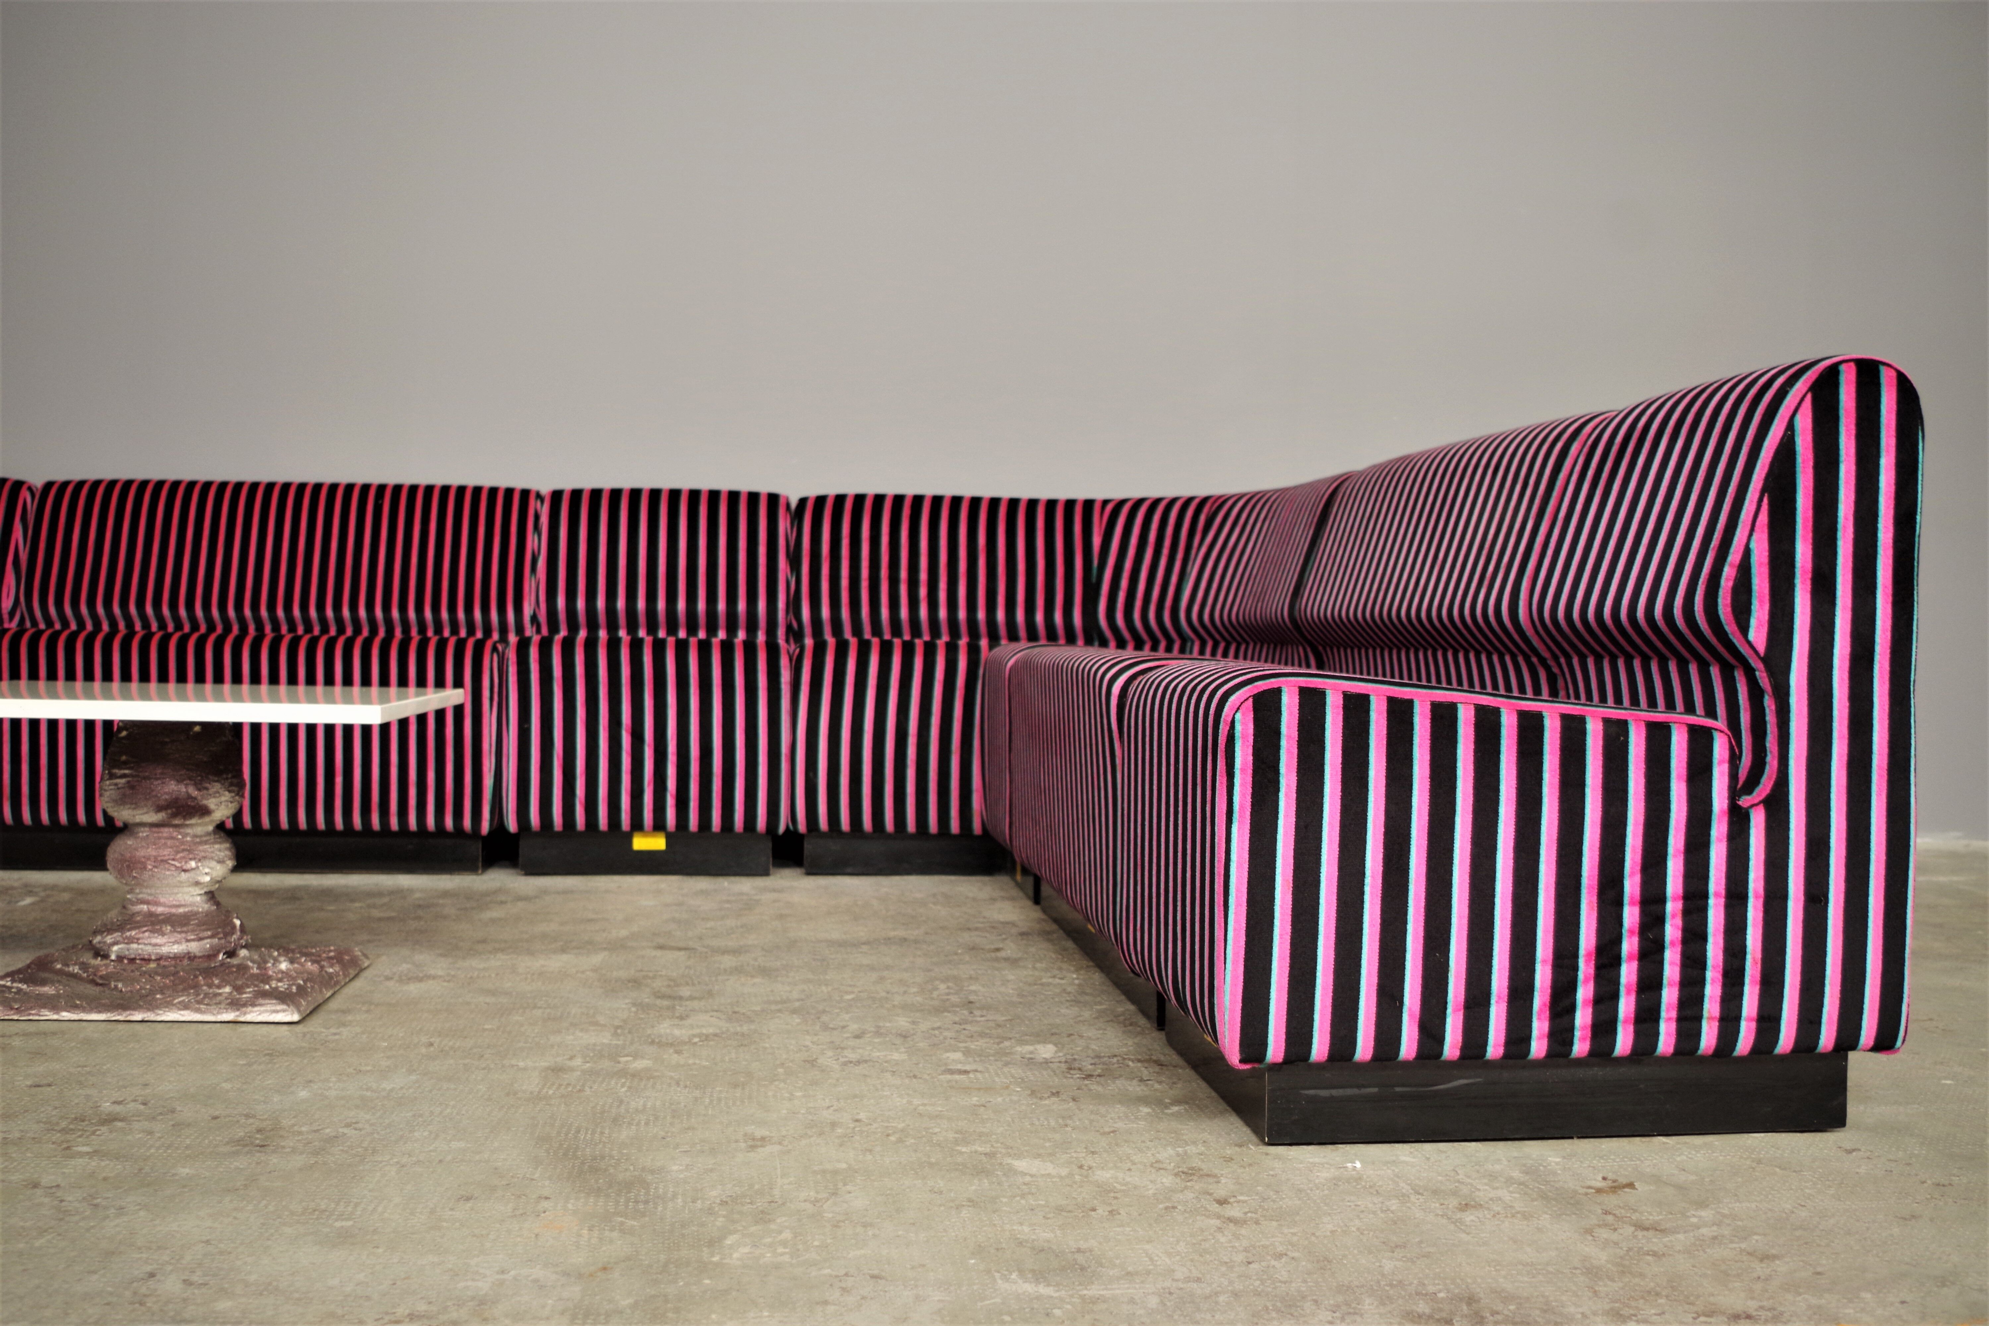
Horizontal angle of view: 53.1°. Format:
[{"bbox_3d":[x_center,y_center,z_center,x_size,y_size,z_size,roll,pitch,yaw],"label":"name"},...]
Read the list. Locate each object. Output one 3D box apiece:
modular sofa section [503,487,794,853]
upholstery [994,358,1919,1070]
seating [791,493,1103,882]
[{"bbox_3d":[-0.719,-0.016,4.261,0.562,0.743,0.724,0,1,-7],"label":"modular sofa section"},{"bbox_3d":[0.484,0.033,2.774,0.722,0.743,1.627,0,1,-7],"label":"upholstery"},{"bbox_3d":[-0.075,-0.011,4.339,0.735,0.743,0.724,0,1,-7],"label":"seating"}]

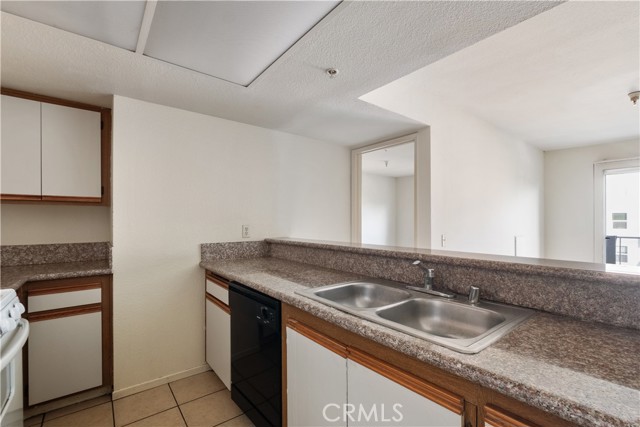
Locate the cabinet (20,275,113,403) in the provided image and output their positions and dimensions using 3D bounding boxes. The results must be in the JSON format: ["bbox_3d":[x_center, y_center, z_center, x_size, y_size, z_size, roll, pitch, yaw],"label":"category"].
[{"bbox_3d":[-1.877,0.834,2.030,0.450,0.793,0.580,1,-2,-40],"label":"cabinet"}]

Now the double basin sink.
[{"bbox_3d":[0.358,0.474,1.170,0.525,0.185,0.835,1,-2,-40],"label":"double basin sink"}]

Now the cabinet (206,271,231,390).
[{"bbox_3d":[-0.556,0.853,2.232,0.600,0.765,0.565,1,-2,-40],"label":"cabinet"}]

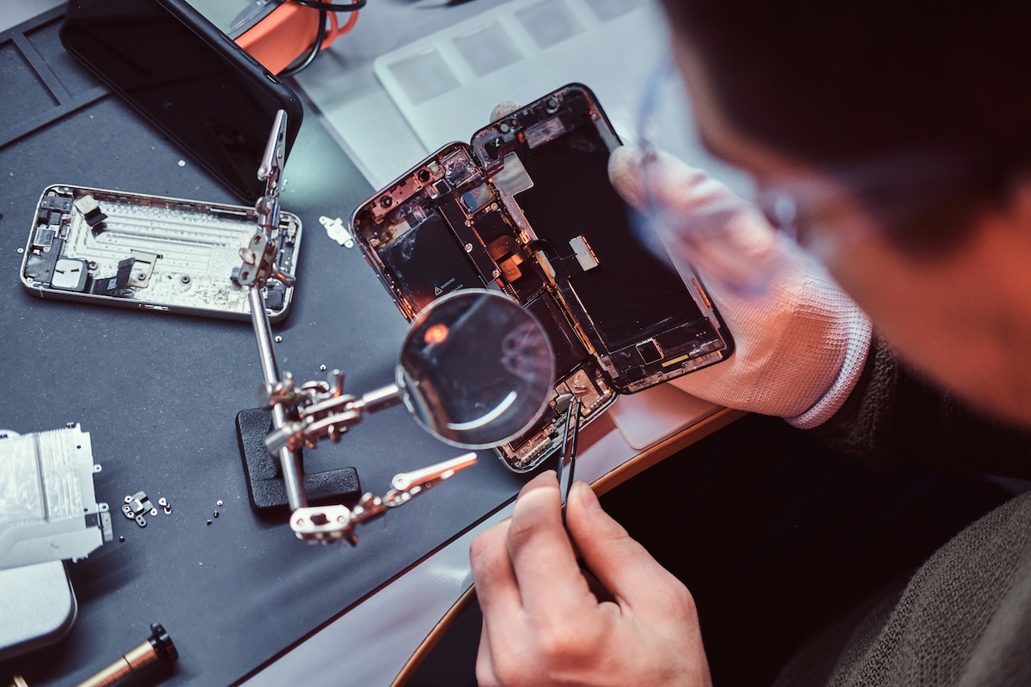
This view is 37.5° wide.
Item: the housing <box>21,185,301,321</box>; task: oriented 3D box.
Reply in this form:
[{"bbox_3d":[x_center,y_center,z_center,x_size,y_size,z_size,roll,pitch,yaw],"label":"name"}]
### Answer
[{"bbox_3d":[-0.165,-0.042,0.714,0.124,0.007,0.059,7,61,-4],"label":"housing"}]

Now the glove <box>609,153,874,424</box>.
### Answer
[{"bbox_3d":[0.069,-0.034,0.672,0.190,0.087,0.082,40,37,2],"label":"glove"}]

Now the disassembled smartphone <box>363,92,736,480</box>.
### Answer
[{"bbox_3d":[0.012,-0.030,0.680,0.126,0.042,0.145,-31,103,8],"label":"disassembled smartphone"}]

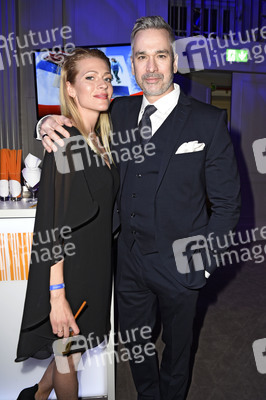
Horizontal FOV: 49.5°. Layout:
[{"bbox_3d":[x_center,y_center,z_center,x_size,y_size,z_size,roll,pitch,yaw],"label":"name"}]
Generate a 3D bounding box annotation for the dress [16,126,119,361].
[{"bbox_3d":[-0.265,0.194,1.182,0.360,0.960,0.400,3,6,33],"label":"dress"}]

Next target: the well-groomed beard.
[{"bbox_3d":[0.083,-0.428,1.060,0.135,0.088,0.090,1,13,8],"label":"well-groomed beard"}]

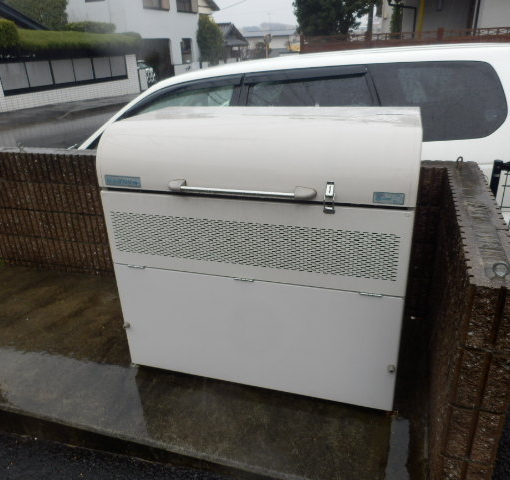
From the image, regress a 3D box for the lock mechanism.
[{"bbox_3d":[0.261,-0.145,1.545,0.042,0.118,0.030,5,24,17],"label":"lock mechanism"}]

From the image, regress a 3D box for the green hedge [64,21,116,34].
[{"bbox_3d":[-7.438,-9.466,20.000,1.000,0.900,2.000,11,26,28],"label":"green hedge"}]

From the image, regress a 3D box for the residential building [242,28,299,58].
[{"bbox_3d":[2.814,-32.077,74.016,9.200,5.200,7.000,0,23,6],"label":"residential building"}]

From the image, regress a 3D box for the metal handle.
[{"bbox_3d":[-0.057,-0.183,1.615,0.570,0.048,0.055,5,24,17],"label":"metal handle"}]

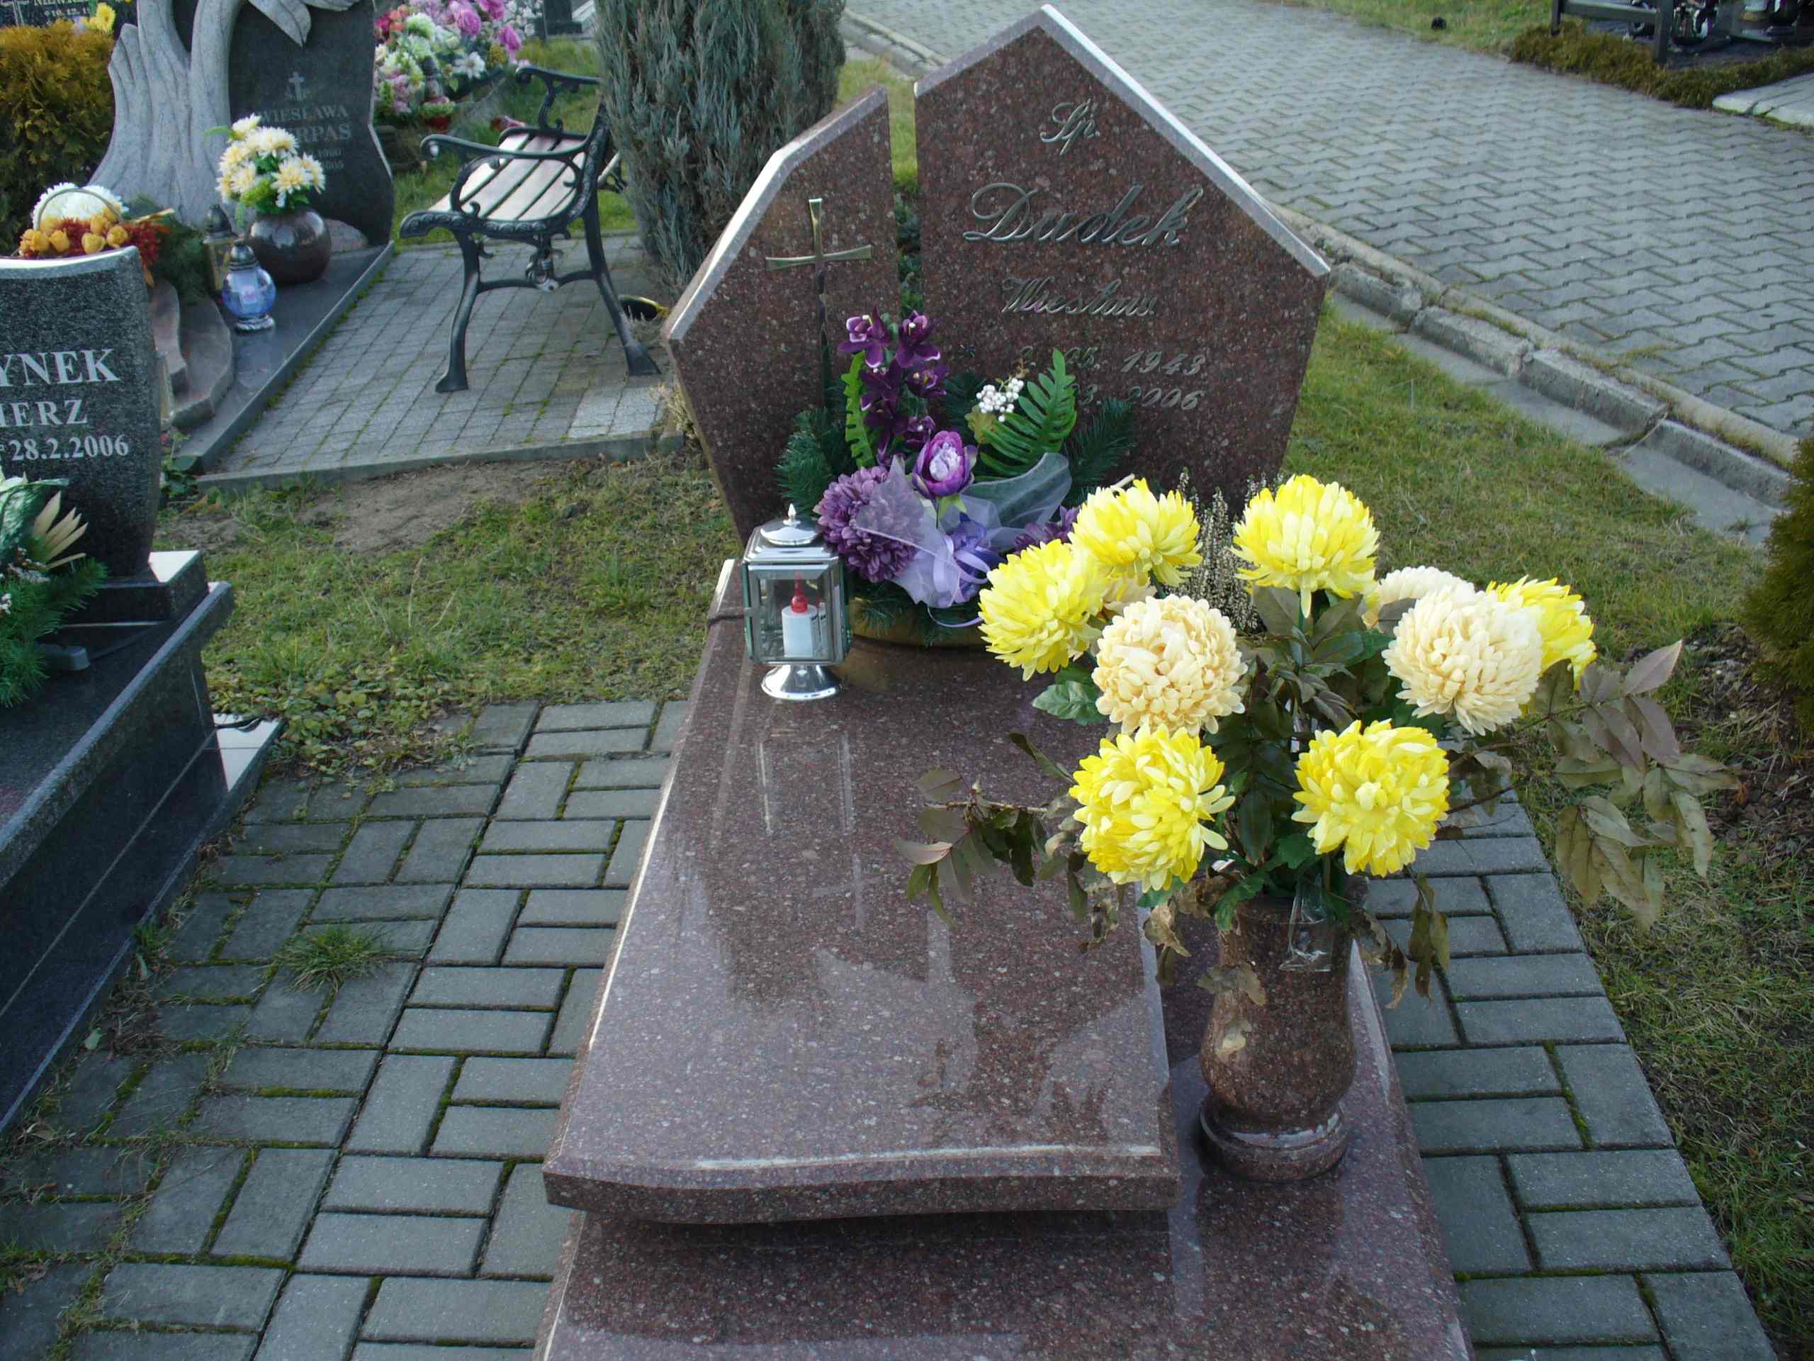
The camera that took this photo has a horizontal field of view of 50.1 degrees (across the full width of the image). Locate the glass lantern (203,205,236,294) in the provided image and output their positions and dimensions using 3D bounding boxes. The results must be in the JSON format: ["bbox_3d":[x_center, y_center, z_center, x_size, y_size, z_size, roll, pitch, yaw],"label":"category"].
[{"bbox_3d":[-2.083,-1.313,5.917,0.105,0.256,0.105,0,26,3],"label":"glass lantern"}]

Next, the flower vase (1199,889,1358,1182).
[{"bbox_3d":[0.421,0.408,2.206,0.170,0.285,0.170,0,26,3],"label":"flower vase"}]

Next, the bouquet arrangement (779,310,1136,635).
[{"bbox_3d":[0.077,-0.294,2.938,0.530,0.540,0.320,0,26,3],"label":"bouquet arrangement"}]

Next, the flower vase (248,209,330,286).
[{"bbox_3d":[-1.898,-1.333,5.974,0.237,0.233,0.237,0,26,3],"label":"flower vase"}]

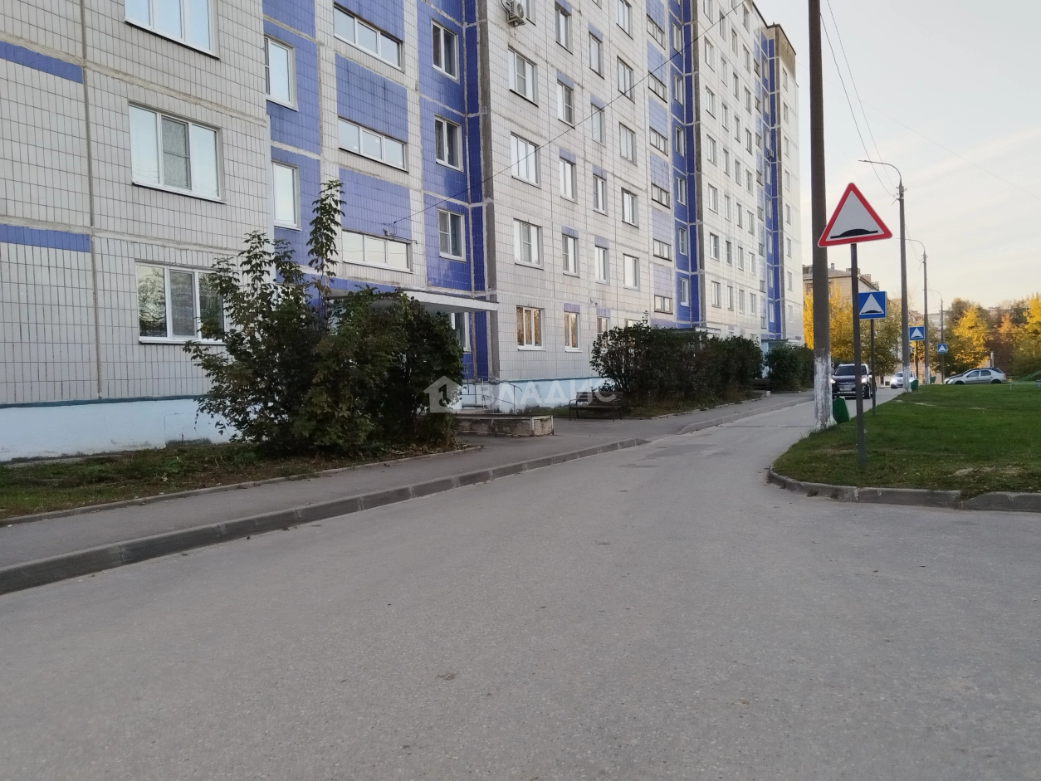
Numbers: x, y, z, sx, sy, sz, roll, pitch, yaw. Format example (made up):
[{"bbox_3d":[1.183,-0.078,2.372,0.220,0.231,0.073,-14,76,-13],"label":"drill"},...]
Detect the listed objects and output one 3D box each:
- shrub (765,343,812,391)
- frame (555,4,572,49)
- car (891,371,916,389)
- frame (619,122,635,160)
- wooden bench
[{"bbox_3d":[17.341,-1.501,50.500,2.500,3.000,4.200,-1,1,29],"label":"shrub"},{"bbox_3d":[1.529,-13.354,28.878,0.160,1.420,1.390,-1,1,29],"label":"frame"},{"bbox_3d":[31.207,-0.843,63.500,1.750,1.450,4.300,-1,1,29],"label":"car"},{"bbox_3d":[4.644,-10.786,34.303,0.160,1.420,1.880,-1,1,29],"label":"frame"},{"bbox_3d":[2.129,0.446,22.187,1.520,0.800,0.600,-1,1,35],"label":"wooden bench"}]

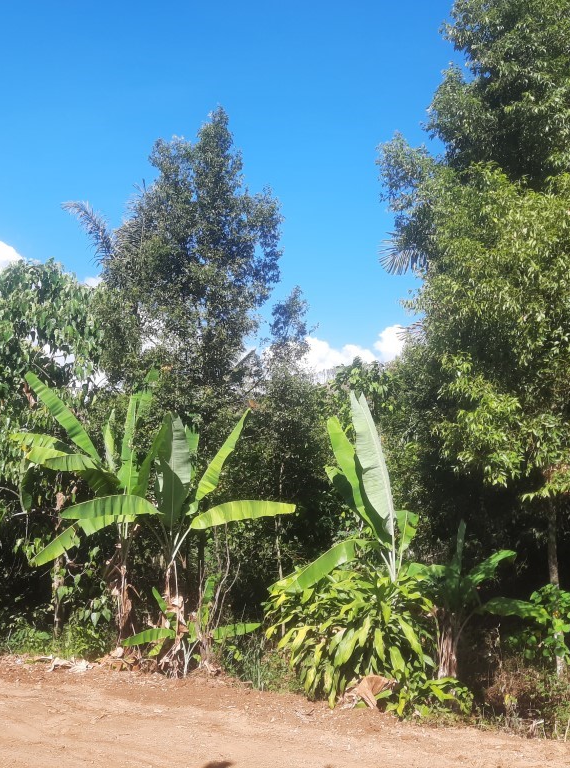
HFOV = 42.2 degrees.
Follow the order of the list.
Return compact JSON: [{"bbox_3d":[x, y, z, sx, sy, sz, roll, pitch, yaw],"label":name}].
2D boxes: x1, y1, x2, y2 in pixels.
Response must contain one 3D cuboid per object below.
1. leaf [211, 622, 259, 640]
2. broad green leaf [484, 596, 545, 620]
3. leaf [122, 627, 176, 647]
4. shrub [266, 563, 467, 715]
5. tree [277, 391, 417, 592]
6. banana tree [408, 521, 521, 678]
[{"bbox_3d":[-0.562,2.812,8.403,0.545,0.195,0.260,0,-12,0],"label":"leaf"},{"bbox_3d":[2.345,2.304,7.589,0.616,0.237,0.300,0,-12,0],"label":"broad green leaf"},{"bbox_3d":[-1.531,2.832,8.296,0.606,0.214,0.260,0,-12,0],"label":"leaf"},{"bbox_3d":[0.762,2.365,6.913,1.887,1.354,1.750,0,-12,0],"label":"shrub"},{"bbox_3d":[0.622,1.451,7.359,1.391,2.827,1.300,0,-12,0],"label":"tree"},{"bbox_3d":[1.894,2.256,7.803,1.202,1.606,1.150,0,-12,0],"label":"banana tree"}]

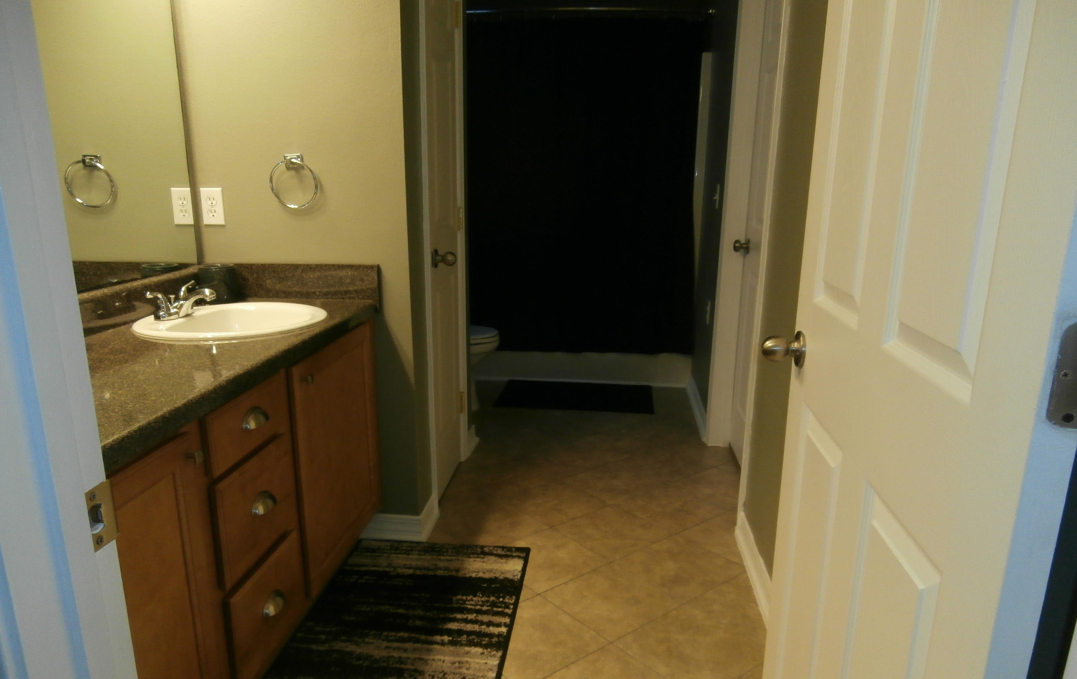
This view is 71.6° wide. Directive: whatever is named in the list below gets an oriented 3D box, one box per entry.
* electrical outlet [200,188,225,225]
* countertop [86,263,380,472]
[{"bbox_3d":[-1.025,-0.419,2.352,0.071,0.115,0.010,2,14,5],"label":"electrical outlet"},{"bbox_3d":[-0.900,0.010,1.702,0.575,0.165,1.430,2,14,7],"label":"countertop"}]

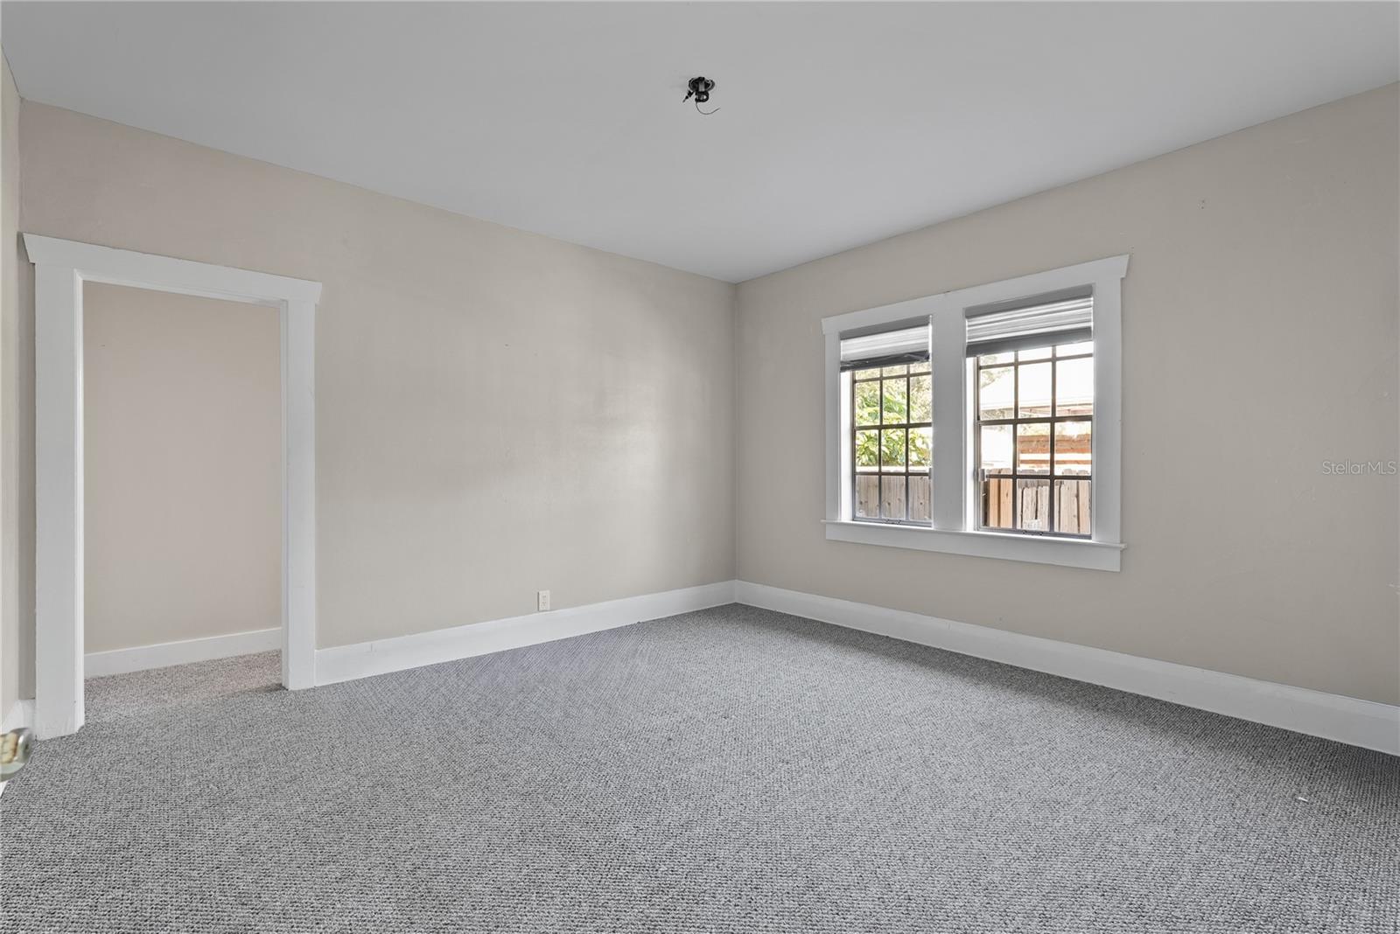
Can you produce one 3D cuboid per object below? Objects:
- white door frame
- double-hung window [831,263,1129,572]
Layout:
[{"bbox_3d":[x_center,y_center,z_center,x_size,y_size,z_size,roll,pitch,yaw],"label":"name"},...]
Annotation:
[{"bbox_3d":[-2.460,0.100,3.011,1.082,2.163,0.150,0,0,-41],"label":"white door frame"},{"bbox_3d":[1.579,-0.278,3.943,0.120,1.635,1.946,0,0,-41],"label":"double-hung window"}]

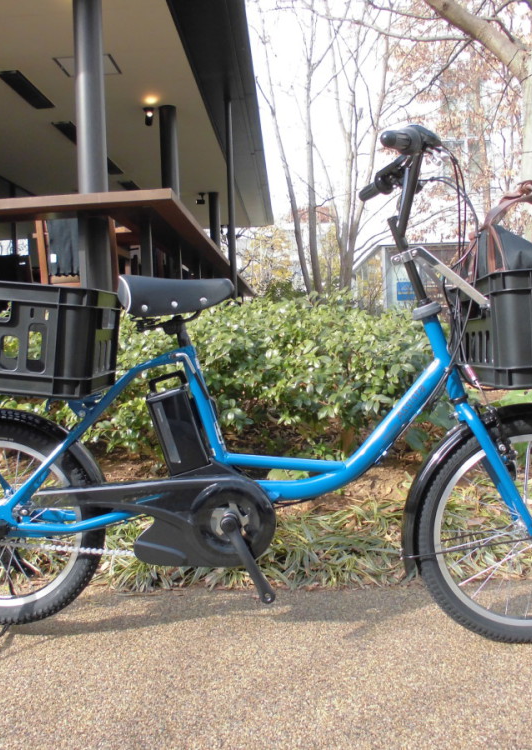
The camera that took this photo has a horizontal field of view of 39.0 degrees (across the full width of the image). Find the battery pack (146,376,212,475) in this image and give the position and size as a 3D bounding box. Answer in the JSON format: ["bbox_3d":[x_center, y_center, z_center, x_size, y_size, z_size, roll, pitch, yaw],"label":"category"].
[{"bbox_3d":[-0.190,0.110,1.672,0.090,0.218,0.090,-17,2,3],"label":"battery pack"}]

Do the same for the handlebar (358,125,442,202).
[{"bbox_3d":[0.284,-0.458,1.657,0.140,0.090,0.530,-2,3,2],"label":"handlebar"}]

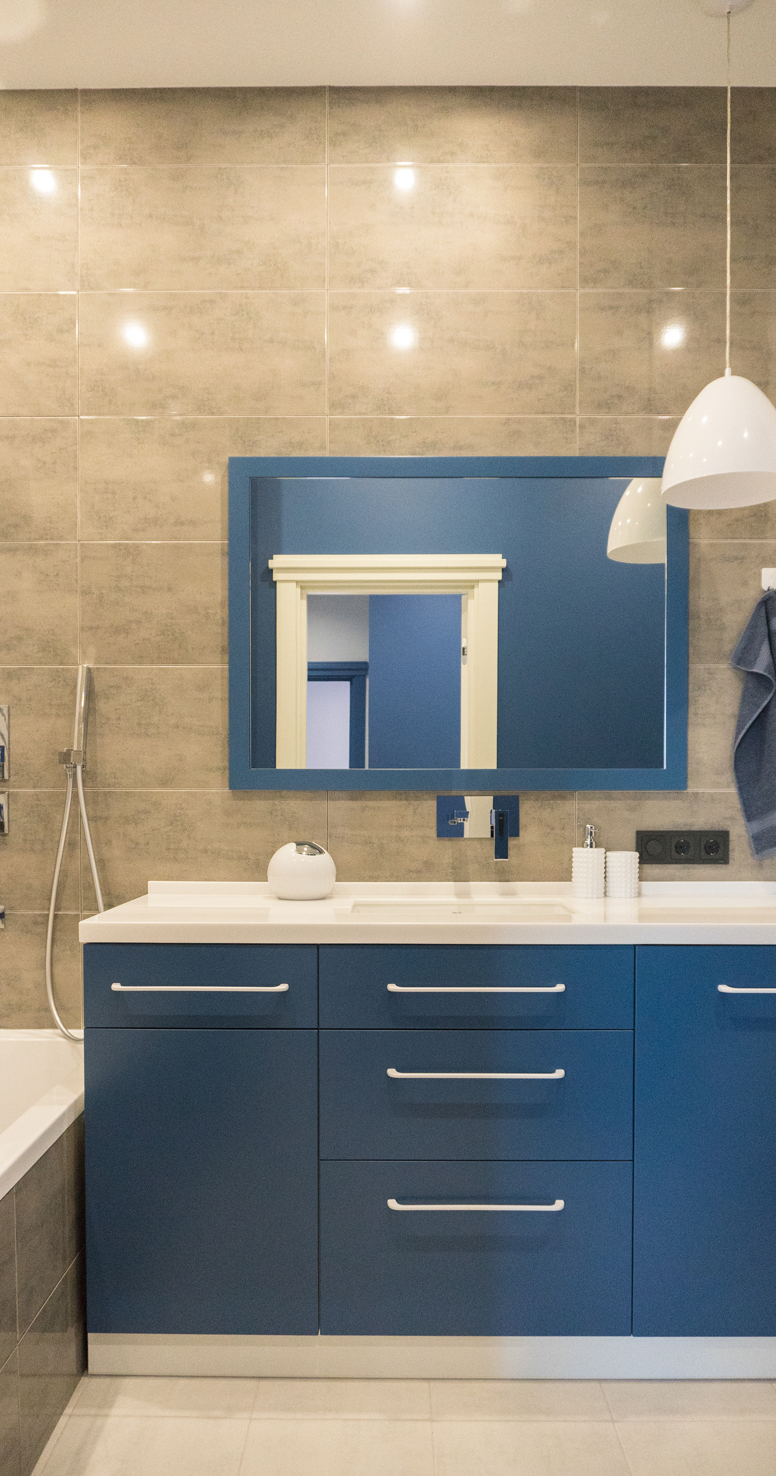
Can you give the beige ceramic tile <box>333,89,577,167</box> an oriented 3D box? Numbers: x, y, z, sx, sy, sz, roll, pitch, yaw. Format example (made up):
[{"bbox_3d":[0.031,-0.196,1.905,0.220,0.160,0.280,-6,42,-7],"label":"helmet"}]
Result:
[{"bbox_3d":[0.155,-1.471,2.373,0.600,0.187,0.012,0,1,0],"label":"beige ceramic tile"}]

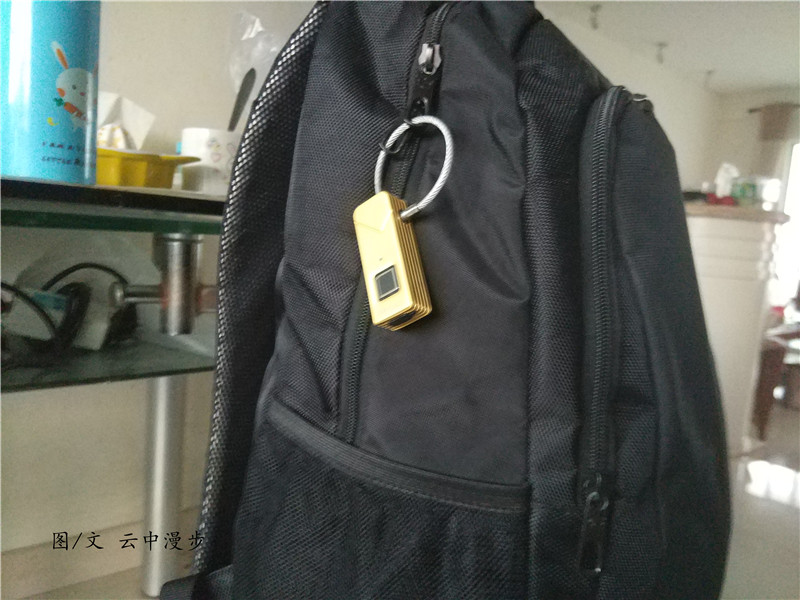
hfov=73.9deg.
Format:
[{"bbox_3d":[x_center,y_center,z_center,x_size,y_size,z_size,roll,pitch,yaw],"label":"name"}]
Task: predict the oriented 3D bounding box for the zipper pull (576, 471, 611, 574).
[{"bbox_3d":[0.100,0.116,0.275,0.013,0.053,0.009,4,5,3],"label":"zipper pull"}]

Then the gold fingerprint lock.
[{"bbox_3d":[0.007,-0.048,0.300,0.058,0.120,0.031,-27,-29,28],"label":"gold fingerprint lock"}]

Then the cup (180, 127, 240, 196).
[{"bbox_3d":[-0.193,-0.142,0.570,0.081,0.084,0.081,2,5,-17],"label":"cup"}]

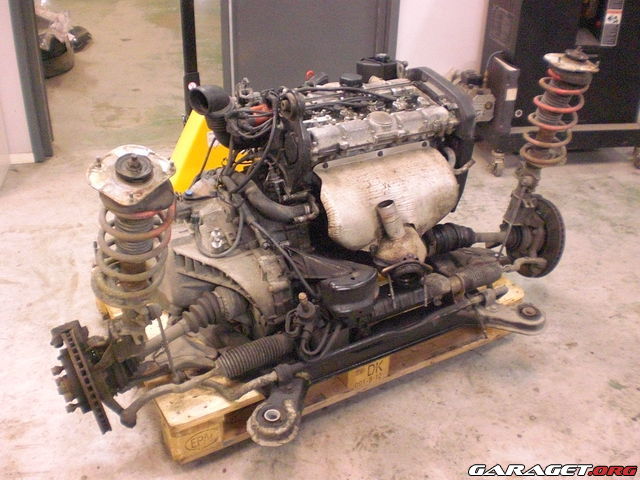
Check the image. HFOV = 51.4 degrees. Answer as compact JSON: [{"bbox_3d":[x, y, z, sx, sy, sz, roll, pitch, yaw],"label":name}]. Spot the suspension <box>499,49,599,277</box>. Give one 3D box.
[{"bbox_3d":[0.748,-0.253,2.170,0.220,0.710,0.220,-13,33,-28],"label":"suspension"}]

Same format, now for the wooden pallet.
[{"bbox_3d":[-0.058,0.210,2.243,1.200,0.144,0.800,-15,33,-27],"label":"wooden pallet"}]

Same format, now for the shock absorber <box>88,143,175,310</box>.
[{"bbox_3d":[-0.423,-0.019,1.500,0.185,0.380,0.185,7,39,-3],"label":"shock absorber"}]

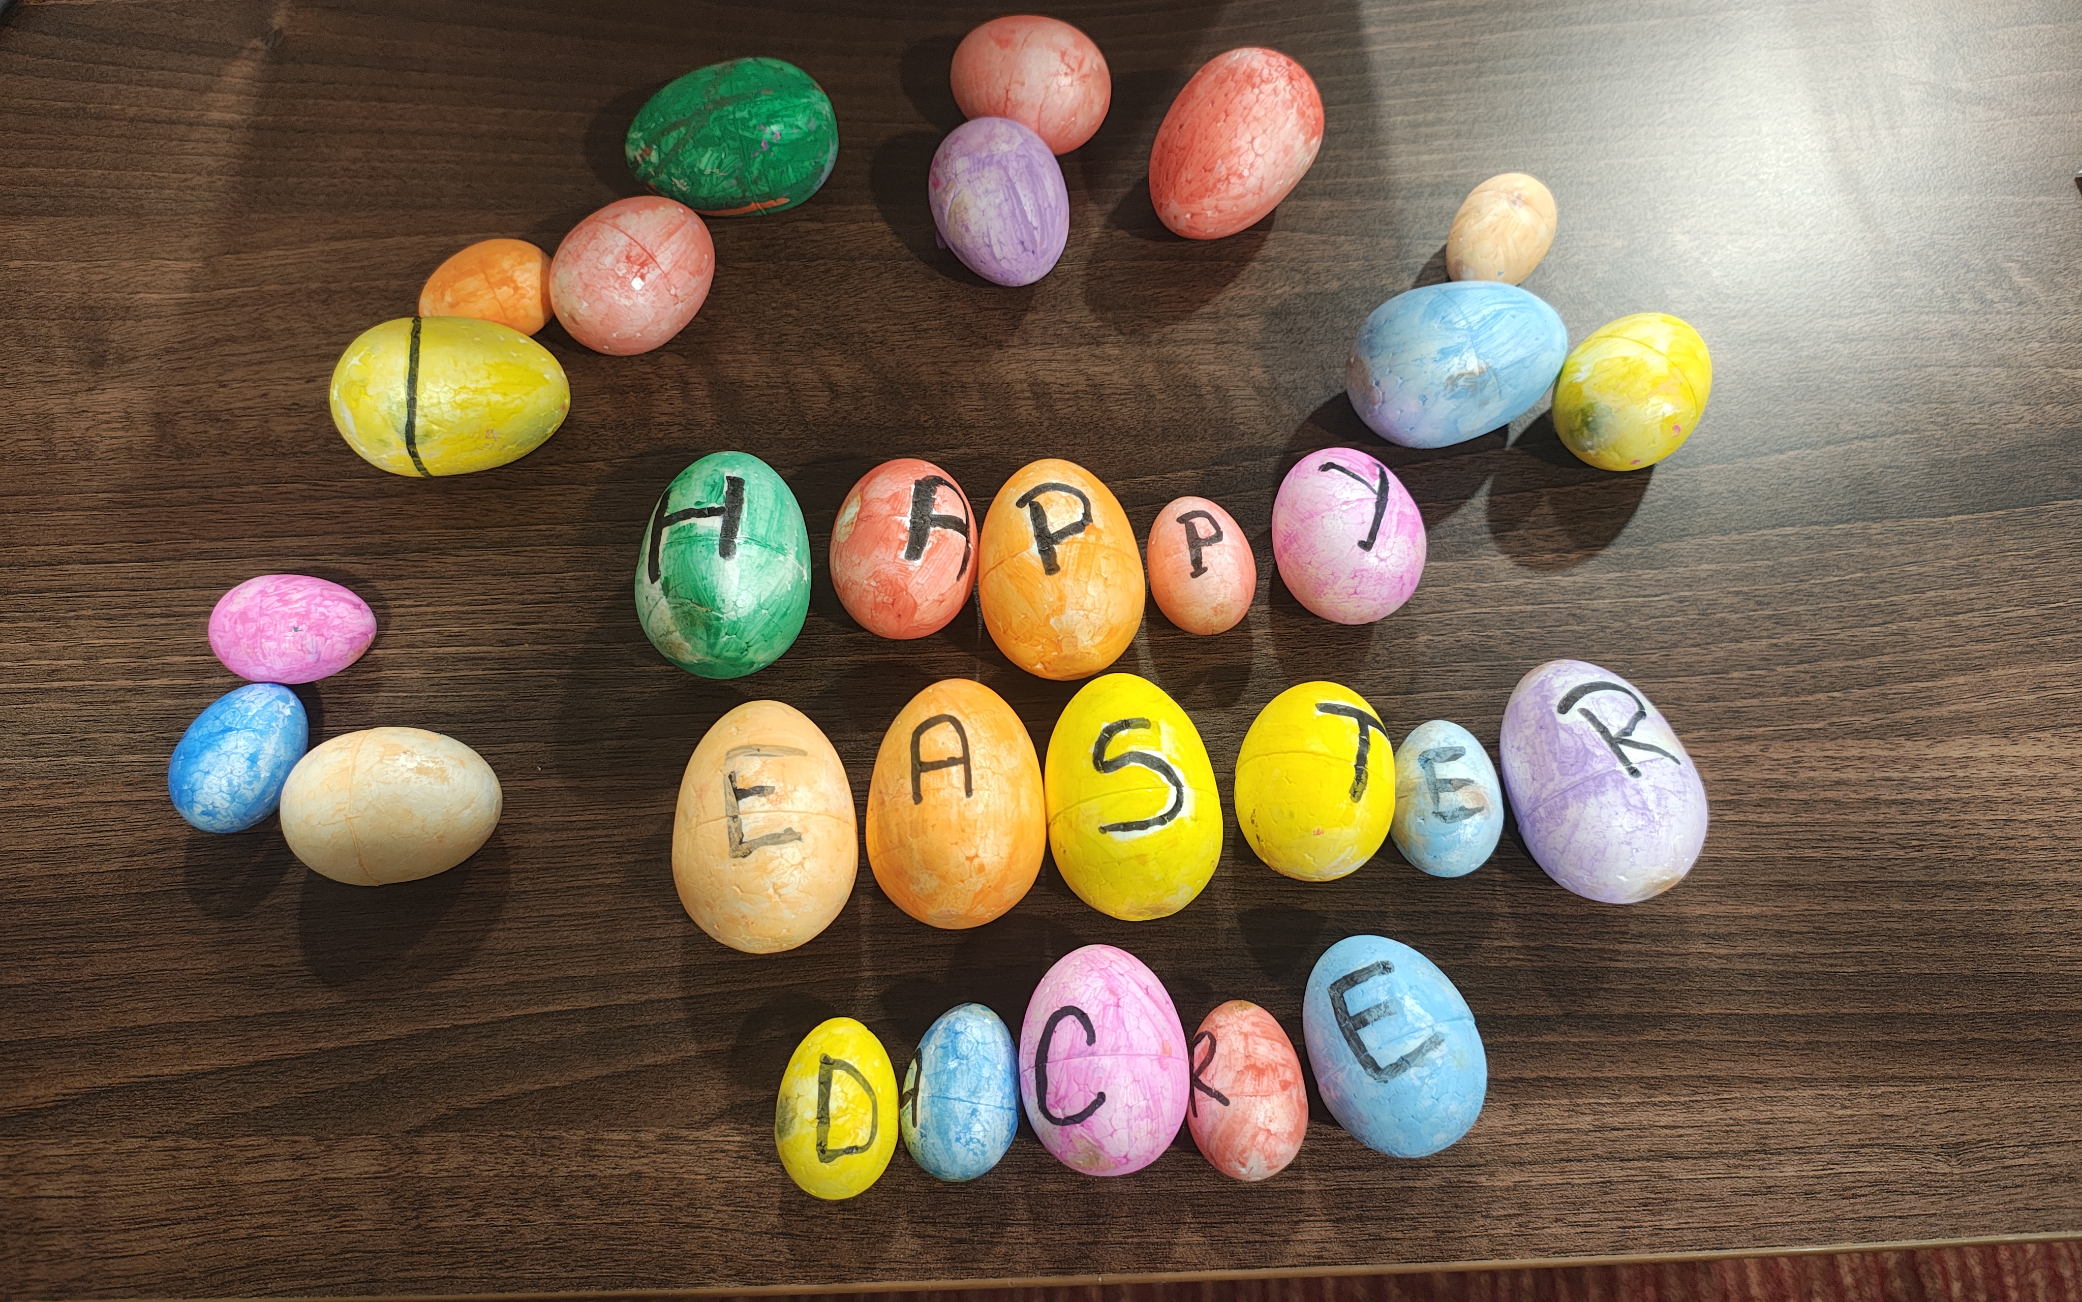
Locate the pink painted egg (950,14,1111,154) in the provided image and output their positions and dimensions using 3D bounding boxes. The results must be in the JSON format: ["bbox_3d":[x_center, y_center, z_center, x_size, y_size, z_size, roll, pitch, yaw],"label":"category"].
[{"bbox_3d":[-0.003,-0.198,0.526,0.057,0.046,0.046,16,70,5],"label":"pink painted egg"}]

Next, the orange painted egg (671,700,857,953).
[{"bbox_3d":[-0.075,0.048,0.408,0.049,0.049,0.071,-5,61,-3],"label":"orange painted egg"}]

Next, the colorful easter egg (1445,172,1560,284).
[{"bbox_3d":[0.152,-0.138,0.499,0.031,0.031,0.046,31,76,12],"label":"colorful easter egg"}]

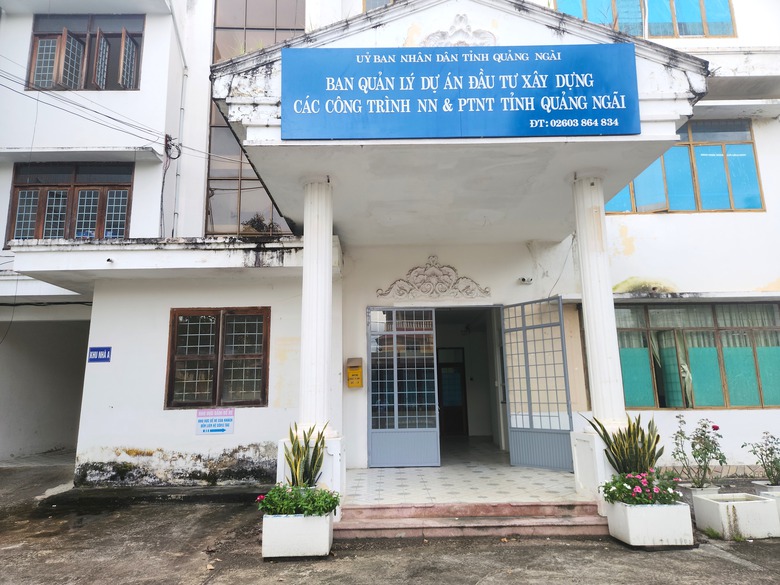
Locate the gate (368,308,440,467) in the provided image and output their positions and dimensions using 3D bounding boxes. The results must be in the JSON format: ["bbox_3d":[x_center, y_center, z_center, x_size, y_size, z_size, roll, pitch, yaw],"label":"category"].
[{"bbox_3d":[0.237,1.617,9.027,1.212,2.732,0.050,-1,-12,1],"label":"gate"}]

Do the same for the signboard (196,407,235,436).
[{"bbox_3d":[-2.780,2.063,8.268,0.601,0.400,0.020,-1,-12,1],"label":"signboard"}]

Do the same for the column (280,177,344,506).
[{"bbox_3d":[-0.881,0.549,6.183,0.680,3.940,0.680,-1,-12,0],"label":"column"}]

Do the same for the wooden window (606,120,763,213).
[{"bbox_3d":[5.094,-2.361,9.721,3.600,1.870,0.140,-1,-12,0],"label":"wooden window"}]

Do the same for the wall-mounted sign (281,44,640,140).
[{"bbox_3d":[0.763,-2.183,5.621,3.870,1.040,0.080,-1,-6,0],"label":"wall-mounted sign"}]

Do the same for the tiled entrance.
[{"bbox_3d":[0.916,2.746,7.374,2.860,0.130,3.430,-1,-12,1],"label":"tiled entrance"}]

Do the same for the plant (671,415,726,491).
[{"bbox_3d":[3.734,1.926,6.298,0.613,0.863,0.580,-1,-12,1],"label":"plant"}]

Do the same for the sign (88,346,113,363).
[{"bbox_3d":[-4.808,1.035,8.584,0.375,0.260,0.025,-1,-12,0],"label":"sign"}]

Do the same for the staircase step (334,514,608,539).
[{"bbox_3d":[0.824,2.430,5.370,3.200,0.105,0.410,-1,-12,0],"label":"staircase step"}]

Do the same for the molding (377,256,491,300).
[{"bbox_3d":[0.798,-0.270,9.364,2.048,0.807,0.080,-1,-12,1],"label":"molding"}]

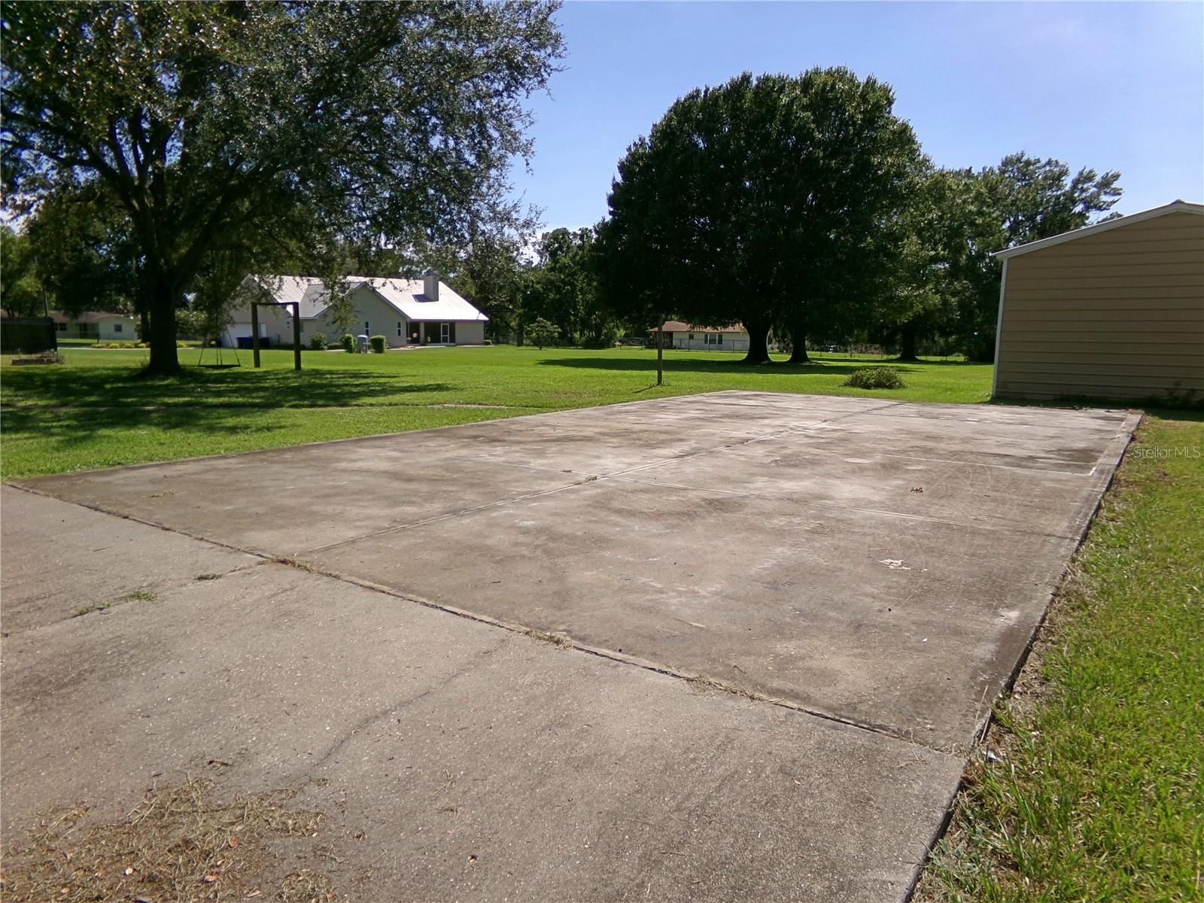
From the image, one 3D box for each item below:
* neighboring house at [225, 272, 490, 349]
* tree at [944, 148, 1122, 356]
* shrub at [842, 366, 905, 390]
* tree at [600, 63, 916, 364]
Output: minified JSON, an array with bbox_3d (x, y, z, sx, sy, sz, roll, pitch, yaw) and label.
[{"bbox_3d":[-24.534,-14.645,85.243,15.400,7.600,23.200,6,10,35],"label":"neighboring house"},{"bbox_3d":[24.820,-10.877,47.185,10.000,11.326,10.000,4,9,27],"label":"tree"},{"bbox_3d":[7.133,-1.935,21.860,1.620,0.560,1.400,3,9,17],"label":"shrub"},{"bbox_3d":[7.906,-11.236,40.509,15.600,13.779,15.000,2,8,10],"label":"tree"}]

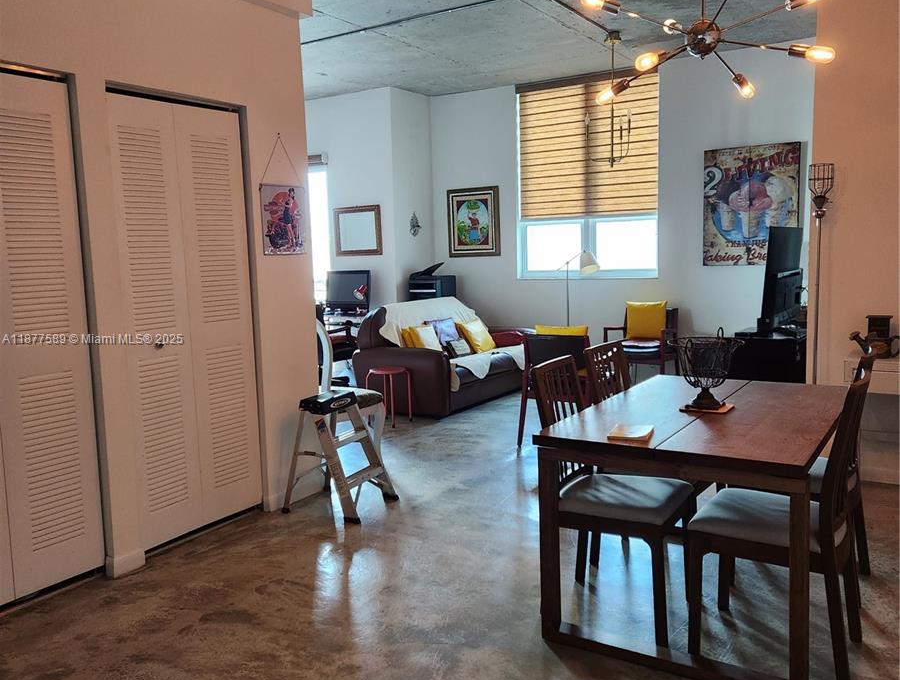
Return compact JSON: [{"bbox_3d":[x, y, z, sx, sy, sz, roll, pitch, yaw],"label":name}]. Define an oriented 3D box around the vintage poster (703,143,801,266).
[{"bbox_3d":[2.789,-1.240,7.391,0.854,1.092,0.035,2,8,33],"label":"vintage poster"}]

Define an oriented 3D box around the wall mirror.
[{"bbox_3d":[-1.028,-1.192,8.782,0.650,0.525,0.035,2,8,32],"label":"wall mirror"}]

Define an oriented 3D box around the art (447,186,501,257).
[{"bbox_3d":[0.267,-1.326,9.022,0.684,0.759,0.030,2,8,33],"label":"art"}]

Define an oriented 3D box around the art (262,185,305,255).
[{"bbox_3d":[-0.906,-0.650,4.349,0.012,0.375,0.330,2,8,32],"label":"art"}]

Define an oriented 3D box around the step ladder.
[{"bbox_3d":[-0.596,0.614,4.388,0.490,0.610,0.440,1,7,25],"label":"step ladder"}]

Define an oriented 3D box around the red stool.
[{"bbox_3d":[-0.495,0.451,6.542,0.330,0.460,0.330,-2,6,0],"label":"red stool"}]

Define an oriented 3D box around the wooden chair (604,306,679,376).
[{"bbox_3d":[1.746,0.134,7.220,0.550,0.810,0.570,2,8,32],"label":"wooden chair"}]

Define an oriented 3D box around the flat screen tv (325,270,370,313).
[{"bbox_3d":[-1.108,-0.520,8.648,0.600,0.450,0.160,2,8,32],"label":"flat screen tv"}]

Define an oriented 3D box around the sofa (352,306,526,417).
[{"bbox_3d":[0.004,0.086,7.649,1.010,0.905,1.880,2,8,32],"label":"sofa"}]

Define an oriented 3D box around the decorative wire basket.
[{"bbox_3d":[1.016,0.116,3.168,0.275,0.285,0.275,2,8,32],"label":"decorative wire basket"}]

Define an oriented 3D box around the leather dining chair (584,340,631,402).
[{"bbox_3d":[0.926,0.503,3.492,0.510,0.950,0.430,2,8,32],"label":"leather dining chair"}]

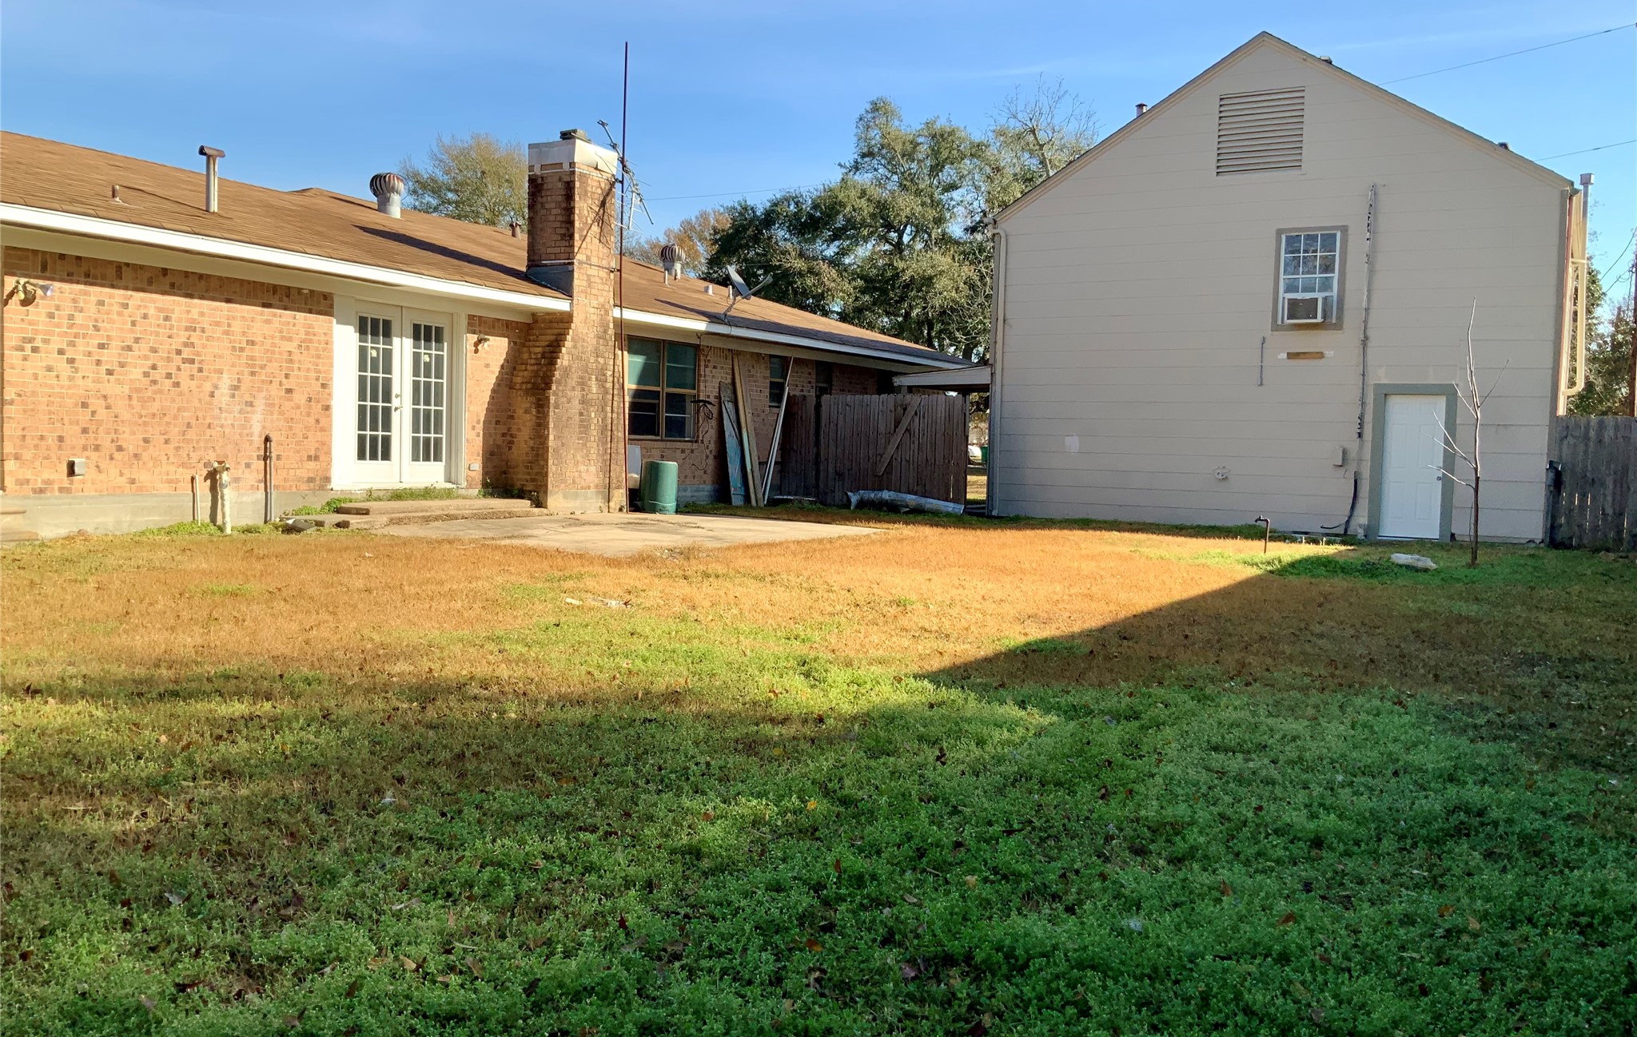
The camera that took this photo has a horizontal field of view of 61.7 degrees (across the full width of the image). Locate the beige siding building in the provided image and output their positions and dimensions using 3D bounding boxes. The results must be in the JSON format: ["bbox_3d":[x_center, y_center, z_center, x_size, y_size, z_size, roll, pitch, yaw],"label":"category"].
[{"bbox_3d":[8.445,-3.689,24.103,8.430,7.470,8.000,3,3,30],"label":"beige siding building"}]

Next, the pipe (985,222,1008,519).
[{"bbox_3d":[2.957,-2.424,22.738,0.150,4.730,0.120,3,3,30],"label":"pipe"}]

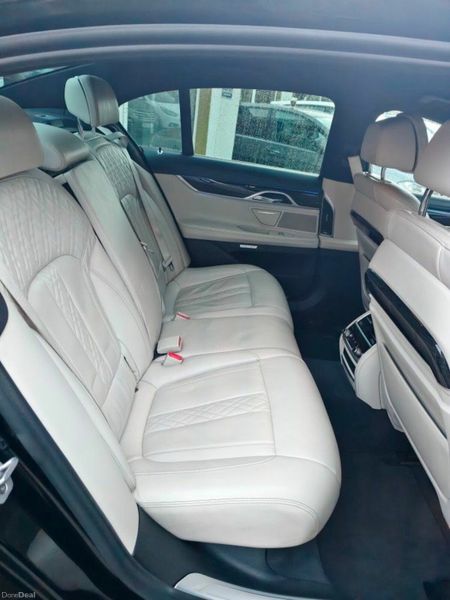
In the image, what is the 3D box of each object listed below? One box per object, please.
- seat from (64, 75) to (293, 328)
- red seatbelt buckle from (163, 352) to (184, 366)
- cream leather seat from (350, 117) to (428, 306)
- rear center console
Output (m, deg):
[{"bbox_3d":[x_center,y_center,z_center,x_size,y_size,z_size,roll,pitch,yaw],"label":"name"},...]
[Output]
[{"bbox_3d":[-0.149,-0.369,1.745,0.960,0.985,0.540,5,25,-3],"label":"seat"},{"bbox_3d":[-0.164,0.191,1.259,0.050,0.055,0.035,28,21,-13],"label":"red seatbelt buckle"},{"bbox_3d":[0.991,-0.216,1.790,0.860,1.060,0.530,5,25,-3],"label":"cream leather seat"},{"bbox_3d":[0.590,0.225,1.565,0.245,0.330,0.220,5,25,-3],"label":"rear center console"}]

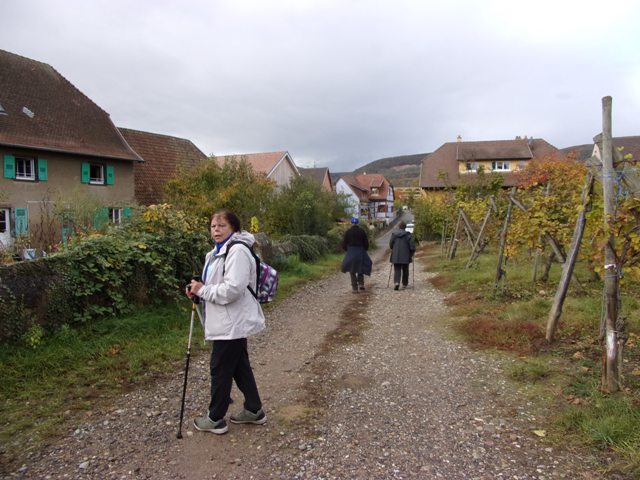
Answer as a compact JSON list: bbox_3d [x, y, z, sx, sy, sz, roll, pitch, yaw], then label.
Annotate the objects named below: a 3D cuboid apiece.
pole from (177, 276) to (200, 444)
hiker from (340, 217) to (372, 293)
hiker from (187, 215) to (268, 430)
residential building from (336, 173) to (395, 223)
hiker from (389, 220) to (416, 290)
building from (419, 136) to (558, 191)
[{"bbox_3d":[-0.942,0.838,3.301,0.070,1.140,0.060,6,-1,-6],"label":"pole"},{"bbox_3d":[0.810,0.364,10.295,0.660,1.680,0.420,0,4,7],"label":"hiker"},{"bbox_3d":[-0.685,0.592,3.385,0.580,1.620,0.500,0,4,-6],"label":"hiker"},{"bbox_3d":[6.900,-6.280,69.740,7.200,6.800,6.200,-3,5,-37],"label":"residential building"},{"bbox_3d":[1.880,0.351,10.645,0.600,1.600,0.450,1,4,9],"label":"hiker"},{"bbox_3d":[19.800,-6.691,53.679,15.000,9.500,10.000,1,4,20],"label":"building"}]

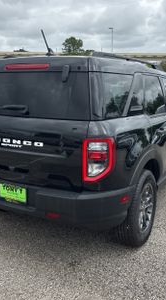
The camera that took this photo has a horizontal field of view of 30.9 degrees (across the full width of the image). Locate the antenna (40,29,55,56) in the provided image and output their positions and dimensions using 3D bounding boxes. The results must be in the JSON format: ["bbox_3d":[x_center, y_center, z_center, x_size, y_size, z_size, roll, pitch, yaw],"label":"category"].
[{"bbox_3d":[-0.319,-0.945,2.673,0.060,0.220,0.190,7,14,28],"label":"antenna"}]

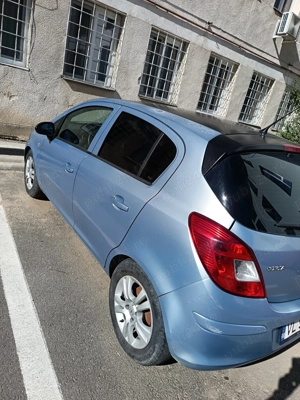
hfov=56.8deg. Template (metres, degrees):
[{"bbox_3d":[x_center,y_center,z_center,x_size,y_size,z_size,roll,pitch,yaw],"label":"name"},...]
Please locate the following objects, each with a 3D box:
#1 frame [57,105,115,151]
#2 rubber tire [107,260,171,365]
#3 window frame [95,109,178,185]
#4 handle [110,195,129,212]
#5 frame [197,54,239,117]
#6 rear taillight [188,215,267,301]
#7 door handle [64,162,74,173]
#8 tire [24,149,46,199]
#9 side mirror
[{"bbox_3d":[-0.615,-0.671,2.474,0.100,0.440,0.870,18,12,-42],"label":"frame"},{"bbox_3d":[-0.039,0.657,1.703,0.200,0.615,0.615,-2,25,-37],"label":"rubber tire"},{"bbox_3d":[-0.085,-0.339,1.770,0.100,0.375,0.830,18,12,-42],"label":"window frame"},{"bbox_3d":[-0.182,0.024,1.674,0.055,0.075,0.215,-2,25,-37],"label":"handle"},{"bbox_3d":[1.840,-3.118,7.708,1.130,1.500,0.220,1,20,-34],"label":"frame"},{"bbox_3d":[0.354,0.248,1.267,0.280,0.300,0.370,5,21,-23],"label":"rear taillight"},{"bbox_3d":[-0.669,-0.272,2.313,0.055,0.075,0.205,-2,25,-37],"label":"door handle"},{"bbox_3d":[-1.439,-0.339,3.534,0.200,0.615,0.615,-2,25,-37],"label":"tire"},{"bbox_3d":[-1.025,-0.692,2.697,0.195,0.150,0.130,-2,25,-37],"label":"side mirror"}]

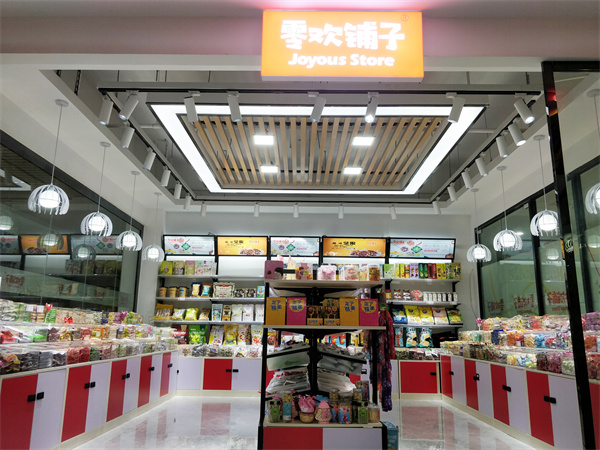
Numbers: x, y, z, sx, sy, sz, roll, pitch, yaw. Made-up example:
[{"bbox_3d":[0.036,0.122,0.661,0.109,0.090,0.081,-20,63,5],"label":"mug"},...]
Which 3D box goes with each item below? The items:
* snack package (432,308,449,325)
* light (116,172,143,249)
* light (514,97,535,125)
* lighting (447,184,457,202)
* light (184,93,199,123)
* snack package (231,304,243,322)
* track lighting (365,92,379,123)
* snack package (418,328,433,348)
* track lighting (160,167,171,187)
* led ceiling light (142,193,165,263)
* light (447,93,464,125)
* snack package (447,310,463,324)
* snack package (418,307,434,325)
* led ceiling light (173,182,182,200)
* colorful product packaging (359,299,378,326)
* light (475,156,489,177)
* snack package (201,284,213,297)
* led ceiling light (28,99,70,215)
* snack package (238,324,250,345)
[{"bbox_3d":[2.436,1.605,7.234,0.235,0.308,0.085,1,-35,1],"label":"snack package"},{"bbox_3d":[-2.216,-0.187,5.490,0.355,1.049,0.355,1,-14,1],"label":"light"},{"bbox_3d":[2.059,-1.045,3.824,0.092,0.234,0.092,11,-39,-34],"label":"light"},{"bbox_3d":[2.231,-0.461,6.085,0.100,0.250,0.110,-8,-14,-1],"label":"lighting"},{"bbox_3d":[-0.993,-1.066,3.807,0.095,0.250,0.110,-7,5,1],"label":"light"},{"bbox_3d":[-1.043,1.451,6.862,0.172,0.266,0.080,1,-17,1],"label":"snack package"},{"bbox_3d":[0.644,-1.058,3.747,0.130,0.265,0.110,14,-19,-43],"label":"track lighting"},{"bbox_3d":[2.021,1.816,6.668,0.229,0.324,0.080,1,-24,1],"label":"snack package"},{"bbox_3d":[-1.809,-0.638,5.633,0.092,0.234,0.092,-2,-24,11],"label":"track lighting"},{"bbox_3d":[-2.267,0.041,6.480,0.315,1.092,0.315,1,-14,1],"label":"led ceiling light"},{"bbox_3d":[1.350,-0.998,3.593,0.105,0.220,0.105,17,0,-28],"label":"light"},{"bbox_3d":[2.519,1.512,6.804,0.227,0.223,0.080,1,-29,1],"label":"snack package"},{"bbox_3d":[2.053,1.473,6.752,0.260,0.294,0.070,1,-31,1],"label":"snack package"},{"bbox_3d":[-1.806,-0.501,6.173,0.092,0.234,0.092,-16,-22,37],"label":"led ceiling light"},{"bbox_3d":[0.540,0.687,3.253,0.153,0.213,0.100,1,-14,1],"label":"colorful product packaging"},{"bbox_3d":[2.099,-0.681,4.803,0.100,0.210,0.100,-11,-11,-2],"label":"light"},{"bbox_3d":[-1.640,1.183,7.383,0.170,0.246,0.060,1,-29,1],"label":"snack package"},{"bbox_3d":[-2.209,-0.616,3.744,0.360,1.063,0.360,1,-14,1],"label":"led ceiling light"},{"bbox_3d":[-0.953,1.881,7.146,0.205,0.339,0.090,1,-14,1],"label":"snack package"}]

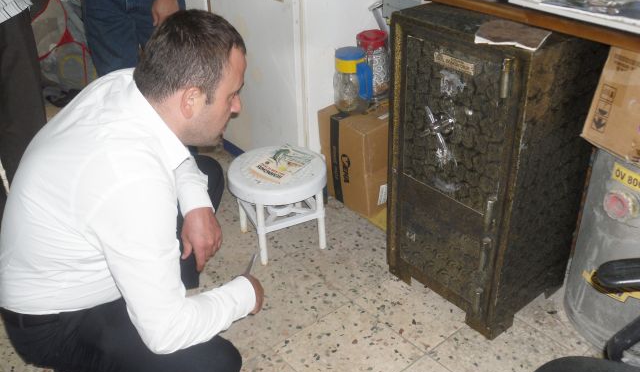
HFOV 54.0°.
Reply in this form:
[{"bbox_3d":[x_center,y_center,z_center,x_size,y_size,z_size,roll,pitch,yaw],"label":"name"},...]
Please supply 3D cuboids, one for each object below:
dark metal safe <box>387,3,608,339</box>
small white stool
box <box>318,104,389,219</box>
[{"bbox_3d":[0.466,-0.065,1.781,0.356,0.834,0.421,-24,36,-32],"label":"dark metal safe"},{"bbox_3d":[-0.136,0.065,2.153,0.332,0.285,0.332,-2,30,1],"label":"small white stool"},{"bbox_3d":[0.233,-0.136,2.425,0.362,0.335,0.252,-24,36,-32],"label":"box"}]

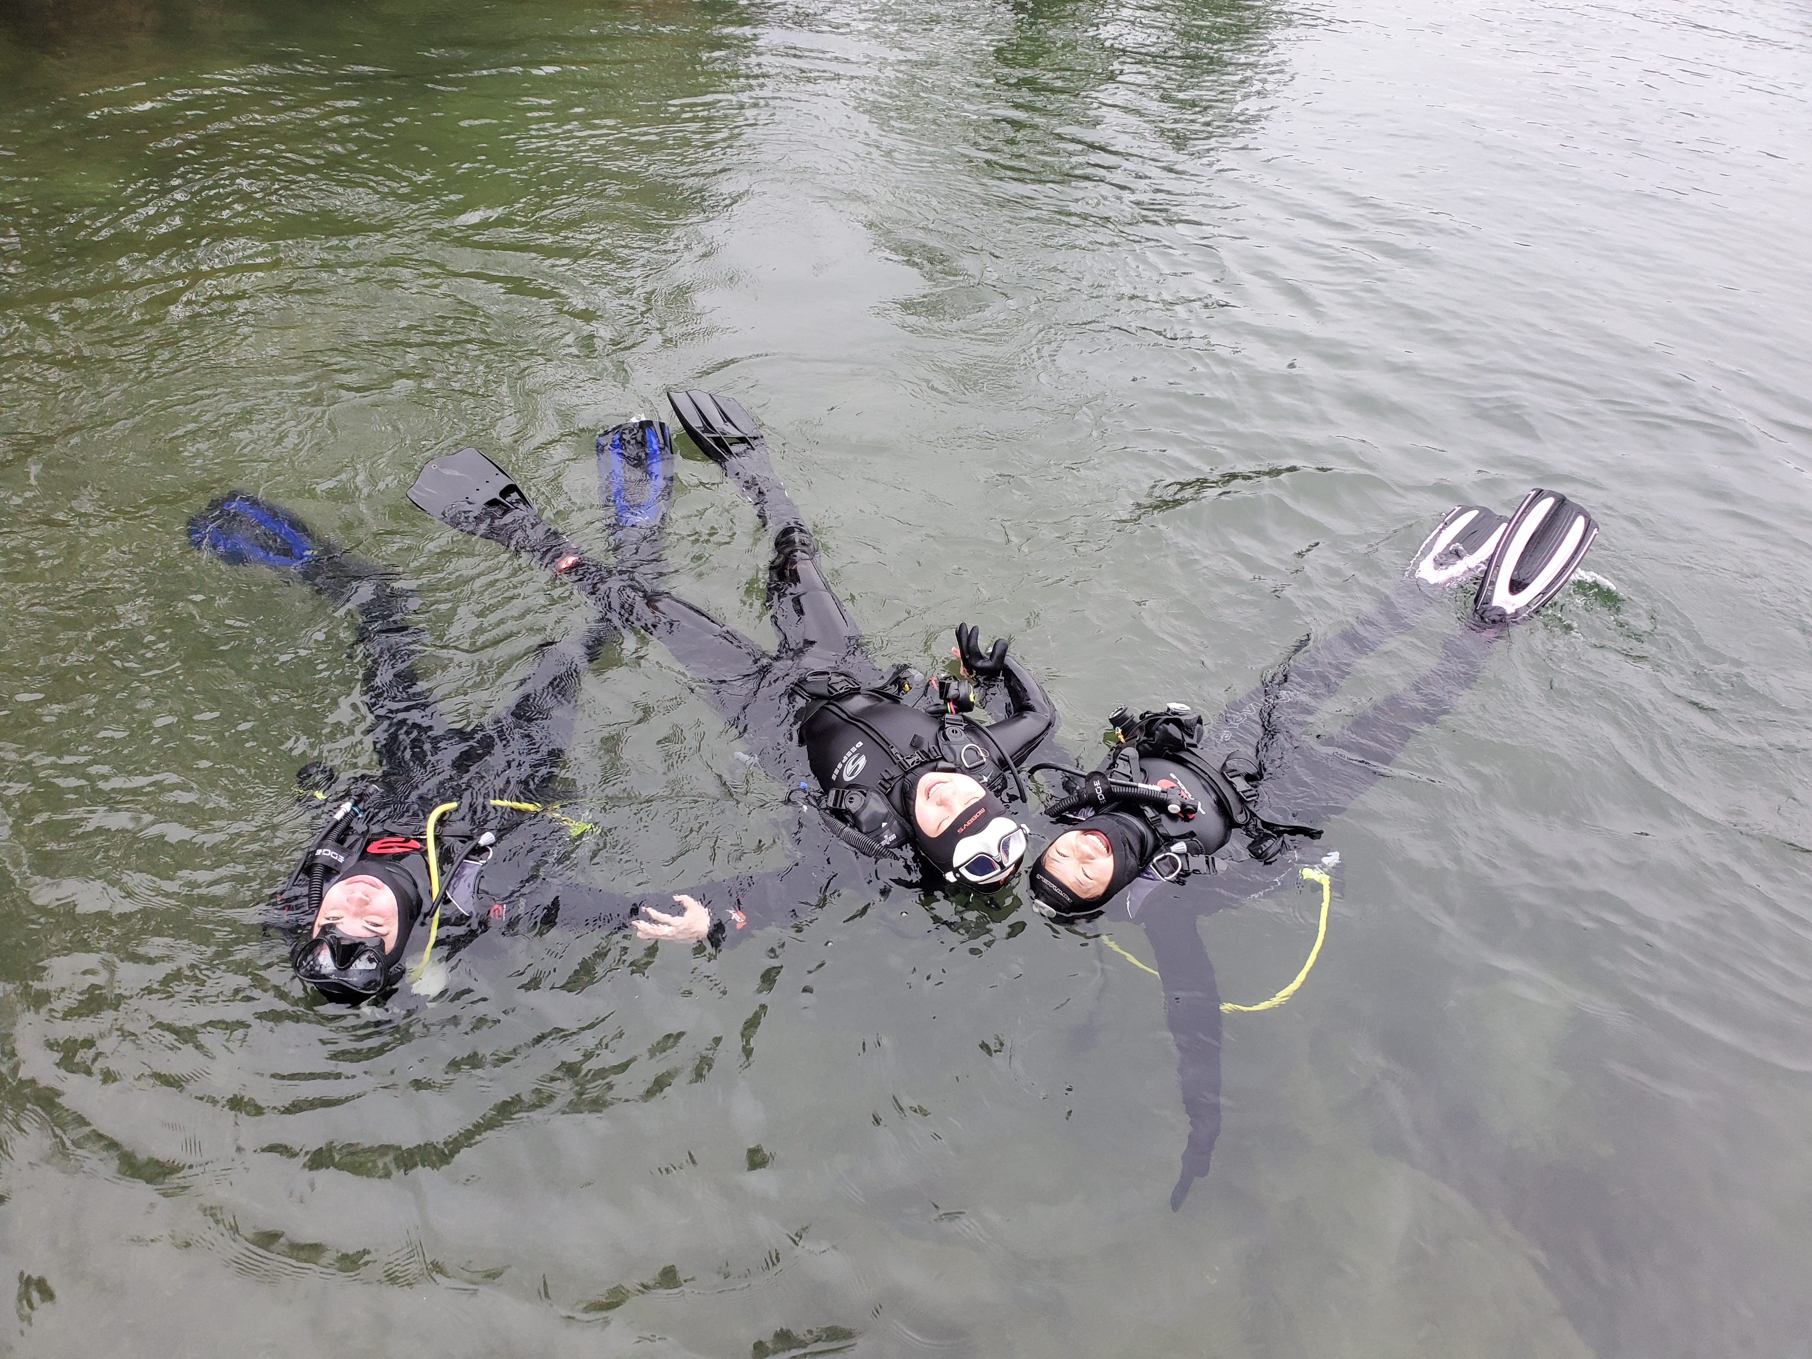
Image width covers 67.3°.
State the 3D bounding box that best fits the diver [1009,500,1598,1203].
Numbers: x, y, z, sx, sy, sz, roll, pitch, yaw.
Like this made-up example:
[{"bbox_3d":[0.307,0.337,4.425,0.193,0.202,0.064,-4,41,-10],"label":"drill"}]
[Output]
[{"bbox_3d":[0.996,0.223,3.136,1.965,0.490,0.826,-31,53,-28],"label":"diver"}]

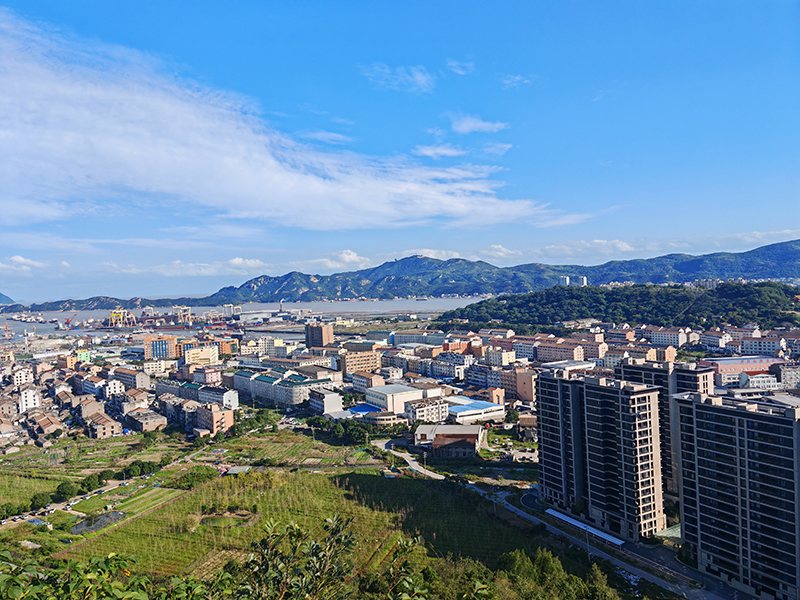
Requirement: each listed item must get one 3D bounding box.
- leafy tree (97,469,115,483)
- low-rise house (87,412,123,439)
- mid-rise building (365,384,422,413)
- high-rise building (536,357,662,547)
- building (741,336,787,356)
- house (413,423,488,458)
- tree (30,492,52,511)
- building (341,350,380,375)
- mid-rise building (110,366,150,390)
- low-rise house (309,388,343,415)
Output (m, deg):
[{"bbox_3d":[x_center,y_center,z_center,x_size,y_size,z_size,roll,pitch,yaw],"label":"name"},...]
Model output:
[{"bbox_3d":[-148.910,89.450,316.510,8.400,6.600,8.400,-3,1,0],"label":"leafy tree"},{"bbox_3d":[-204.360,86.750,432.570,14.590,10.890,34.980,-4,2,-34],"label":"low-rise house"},{"bbox_3d":[-4.490,74.550,469.770,28.040,14.290,36.910,-4,2,-29],"label":"mid-rise building"},{"bbox_3d":[76.490,56.920,244.240,15.000,55.000,50.500,-3,2,-29],"label":"high-rise building"},{"bbox_3d":[372.160,48.890,641.780,35.000,20.160,14.000,-1,2,38],"label":"building"},{"bbox_3d":[27.900,79.060,355.110,38.000,9.500,36.000,-2,1,3],"label":"house"},{"bbox_3d":[-163.720,91.180,284.590,8.800,6.800,8.800,-4,2,-31],"label":"tree"},{"bbox_3d":[-40.700,66.190,658.870,37.730,23.440,17.030,-3,2,-21],"label":"building"},{"bbox_3d":[-274.540,80.410,638.590,12.910,18.190,61.050,-4,2,-44],"label":"mid-rise building"},{"bbox_3d":[-57.070,76.580,478.220,13.350,14.690,31.860,-4,2,-29],"label":"low-rise house"}]

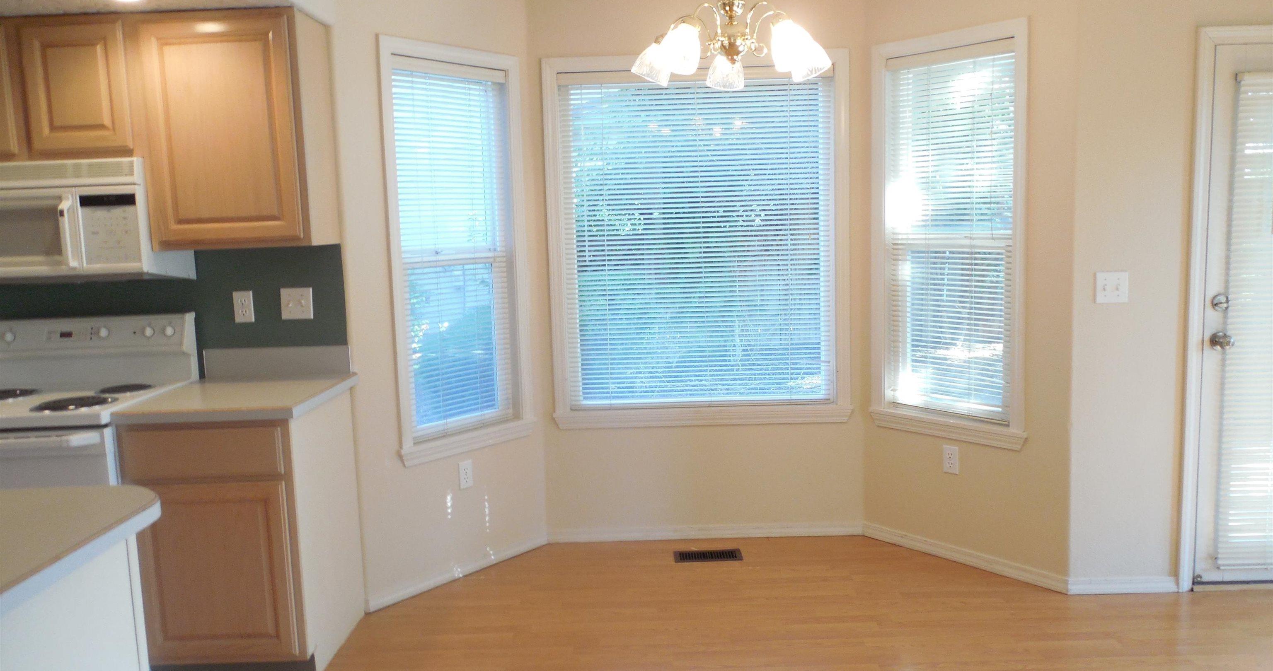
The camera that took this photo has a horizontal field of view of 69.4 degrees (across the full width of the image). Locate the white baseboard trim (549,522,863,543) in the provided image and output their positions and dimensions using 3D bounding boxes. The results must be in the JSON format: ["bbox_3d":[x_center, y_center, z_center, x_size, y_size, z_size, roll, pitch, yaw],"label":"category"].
[{"bbox_3d":[0.314,0.913,4.244,1.460,0.072,0.016,-1,6,1],"label":"white baseboard trim"}]

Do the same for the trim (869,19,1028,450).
[{"bbox_3d":[1.256,-0.393,3.784,0.050,1.654,0.694,-7,8,-40],"label":"trim"}]

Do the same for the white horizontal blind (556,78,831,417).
[{"bbox_3d":[0.275,-0.417,4.091,1.200,1.500,0.045,-2,6,1],"label":"white horizontal blind"}]

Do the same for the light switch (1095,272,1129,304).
[{"bbox_3d":[1.756,-0.175,3.386,0.118,0.114,0.014,-1,6,1],"label":"light switch"}]

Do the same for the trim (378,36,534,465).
[{"bbox_3d":[-0.714,-0.339,3.792,0.050,1.654,0.692,4,8,40],"label":"trim"}]

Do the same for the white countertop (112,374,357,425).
[{"bbox_3d":[-1.331,0.213,3.142,0.570,0.038,0.658,-1,6,1],"label":"white countertop"}]

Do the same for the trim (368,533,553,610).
[{"bbox_3d":[-0.707,0.972,3.843,0.015,0.064,0.960,4,9,42],"label":"trim"}]

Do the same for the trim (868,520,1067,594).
[{"bbox_3d":[1.344,0.926,3.876,0.016,0.072,0.944,-7,8,-40],"label":"trim"}]

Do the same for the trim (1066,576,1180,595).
[{"bbox_3d":[1.837,0.944,3.459,0.418,0.064,0.015,-2,6,1],"label":"trim"}]

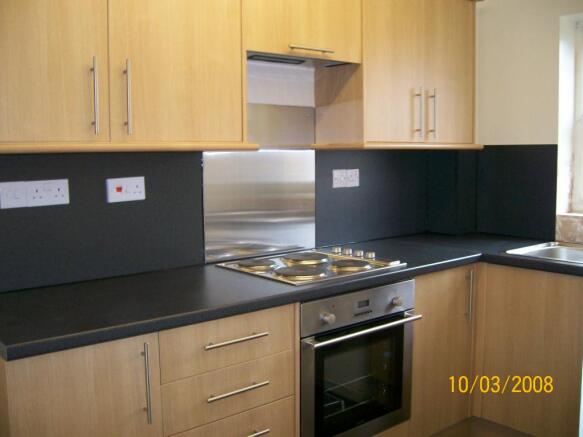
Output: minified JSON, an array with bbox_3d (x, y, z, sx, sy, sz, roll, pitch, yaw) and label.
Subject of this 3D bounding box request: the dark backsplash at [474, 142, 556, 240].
[{"bbox_3d":[1.183,-0.142,3.120,0.030,0.482,0.450,-5,8,-39],"label":"dark backsplash"}]

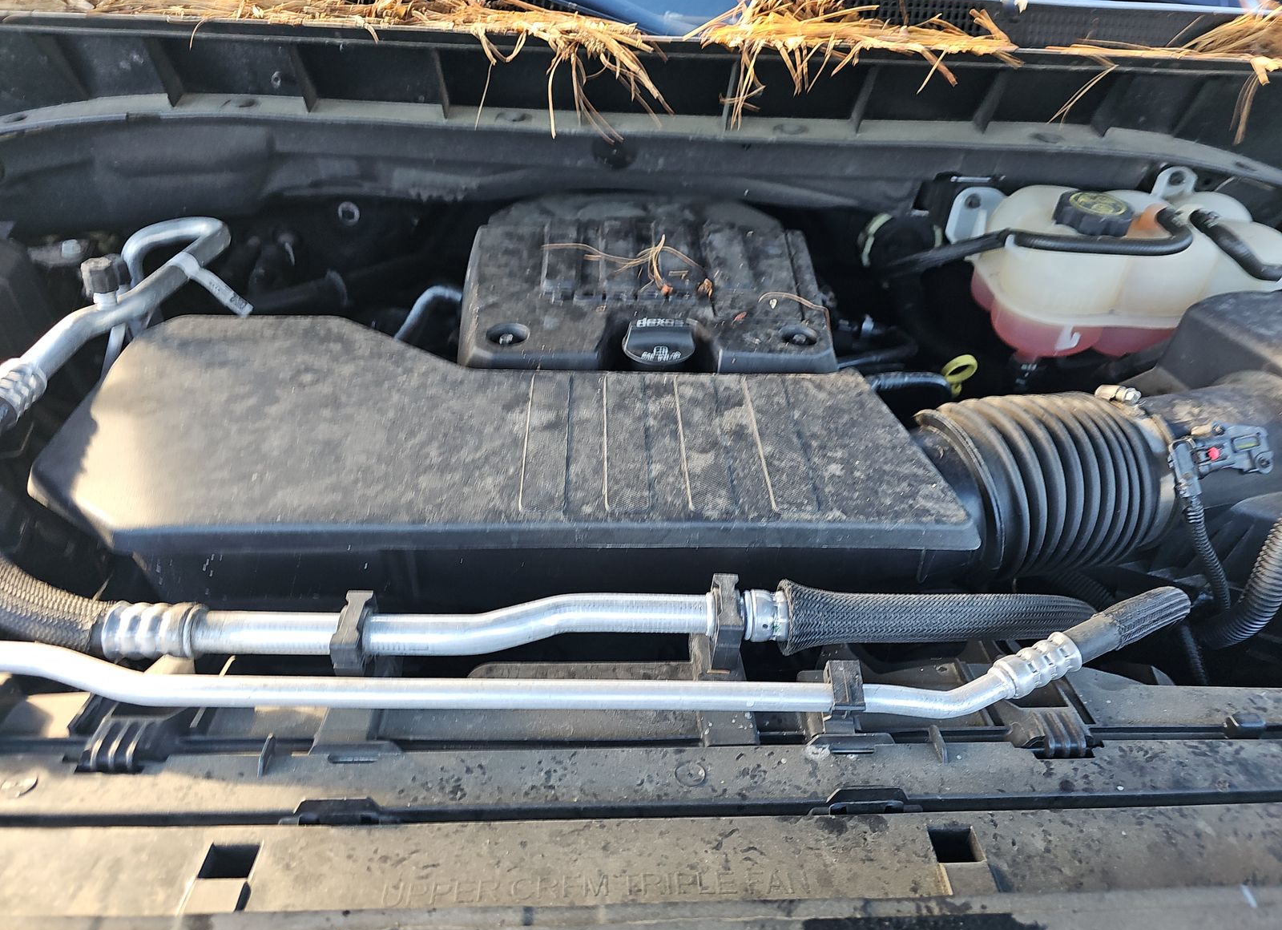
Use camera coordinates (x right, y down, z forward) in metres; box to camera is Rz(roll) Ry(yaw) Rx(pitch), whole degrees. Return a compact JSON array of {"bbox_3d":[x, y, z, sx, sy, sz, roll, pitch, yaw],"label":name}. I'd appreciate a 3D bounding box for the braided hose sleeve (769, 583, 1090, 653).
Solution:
[{"bbox_3d":[0.160,0.082,0.457,0.178,0.039,0.037,0,41,-4],"label":"braided hose sleeve"}]

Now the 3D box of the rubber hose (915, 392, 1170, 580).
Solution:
[{"bbox_3d":[0.291,0.014,0.620,0.140,0.122,0.122,-8,42,-13],"label":"rubber hose"}]

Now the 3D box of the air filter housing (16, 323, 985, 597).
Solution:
[{"bbox_3d":[-0.091,0.009,0.628,0.600,0.125,0.235,0,41,-4],"label":"air filter housing"}]

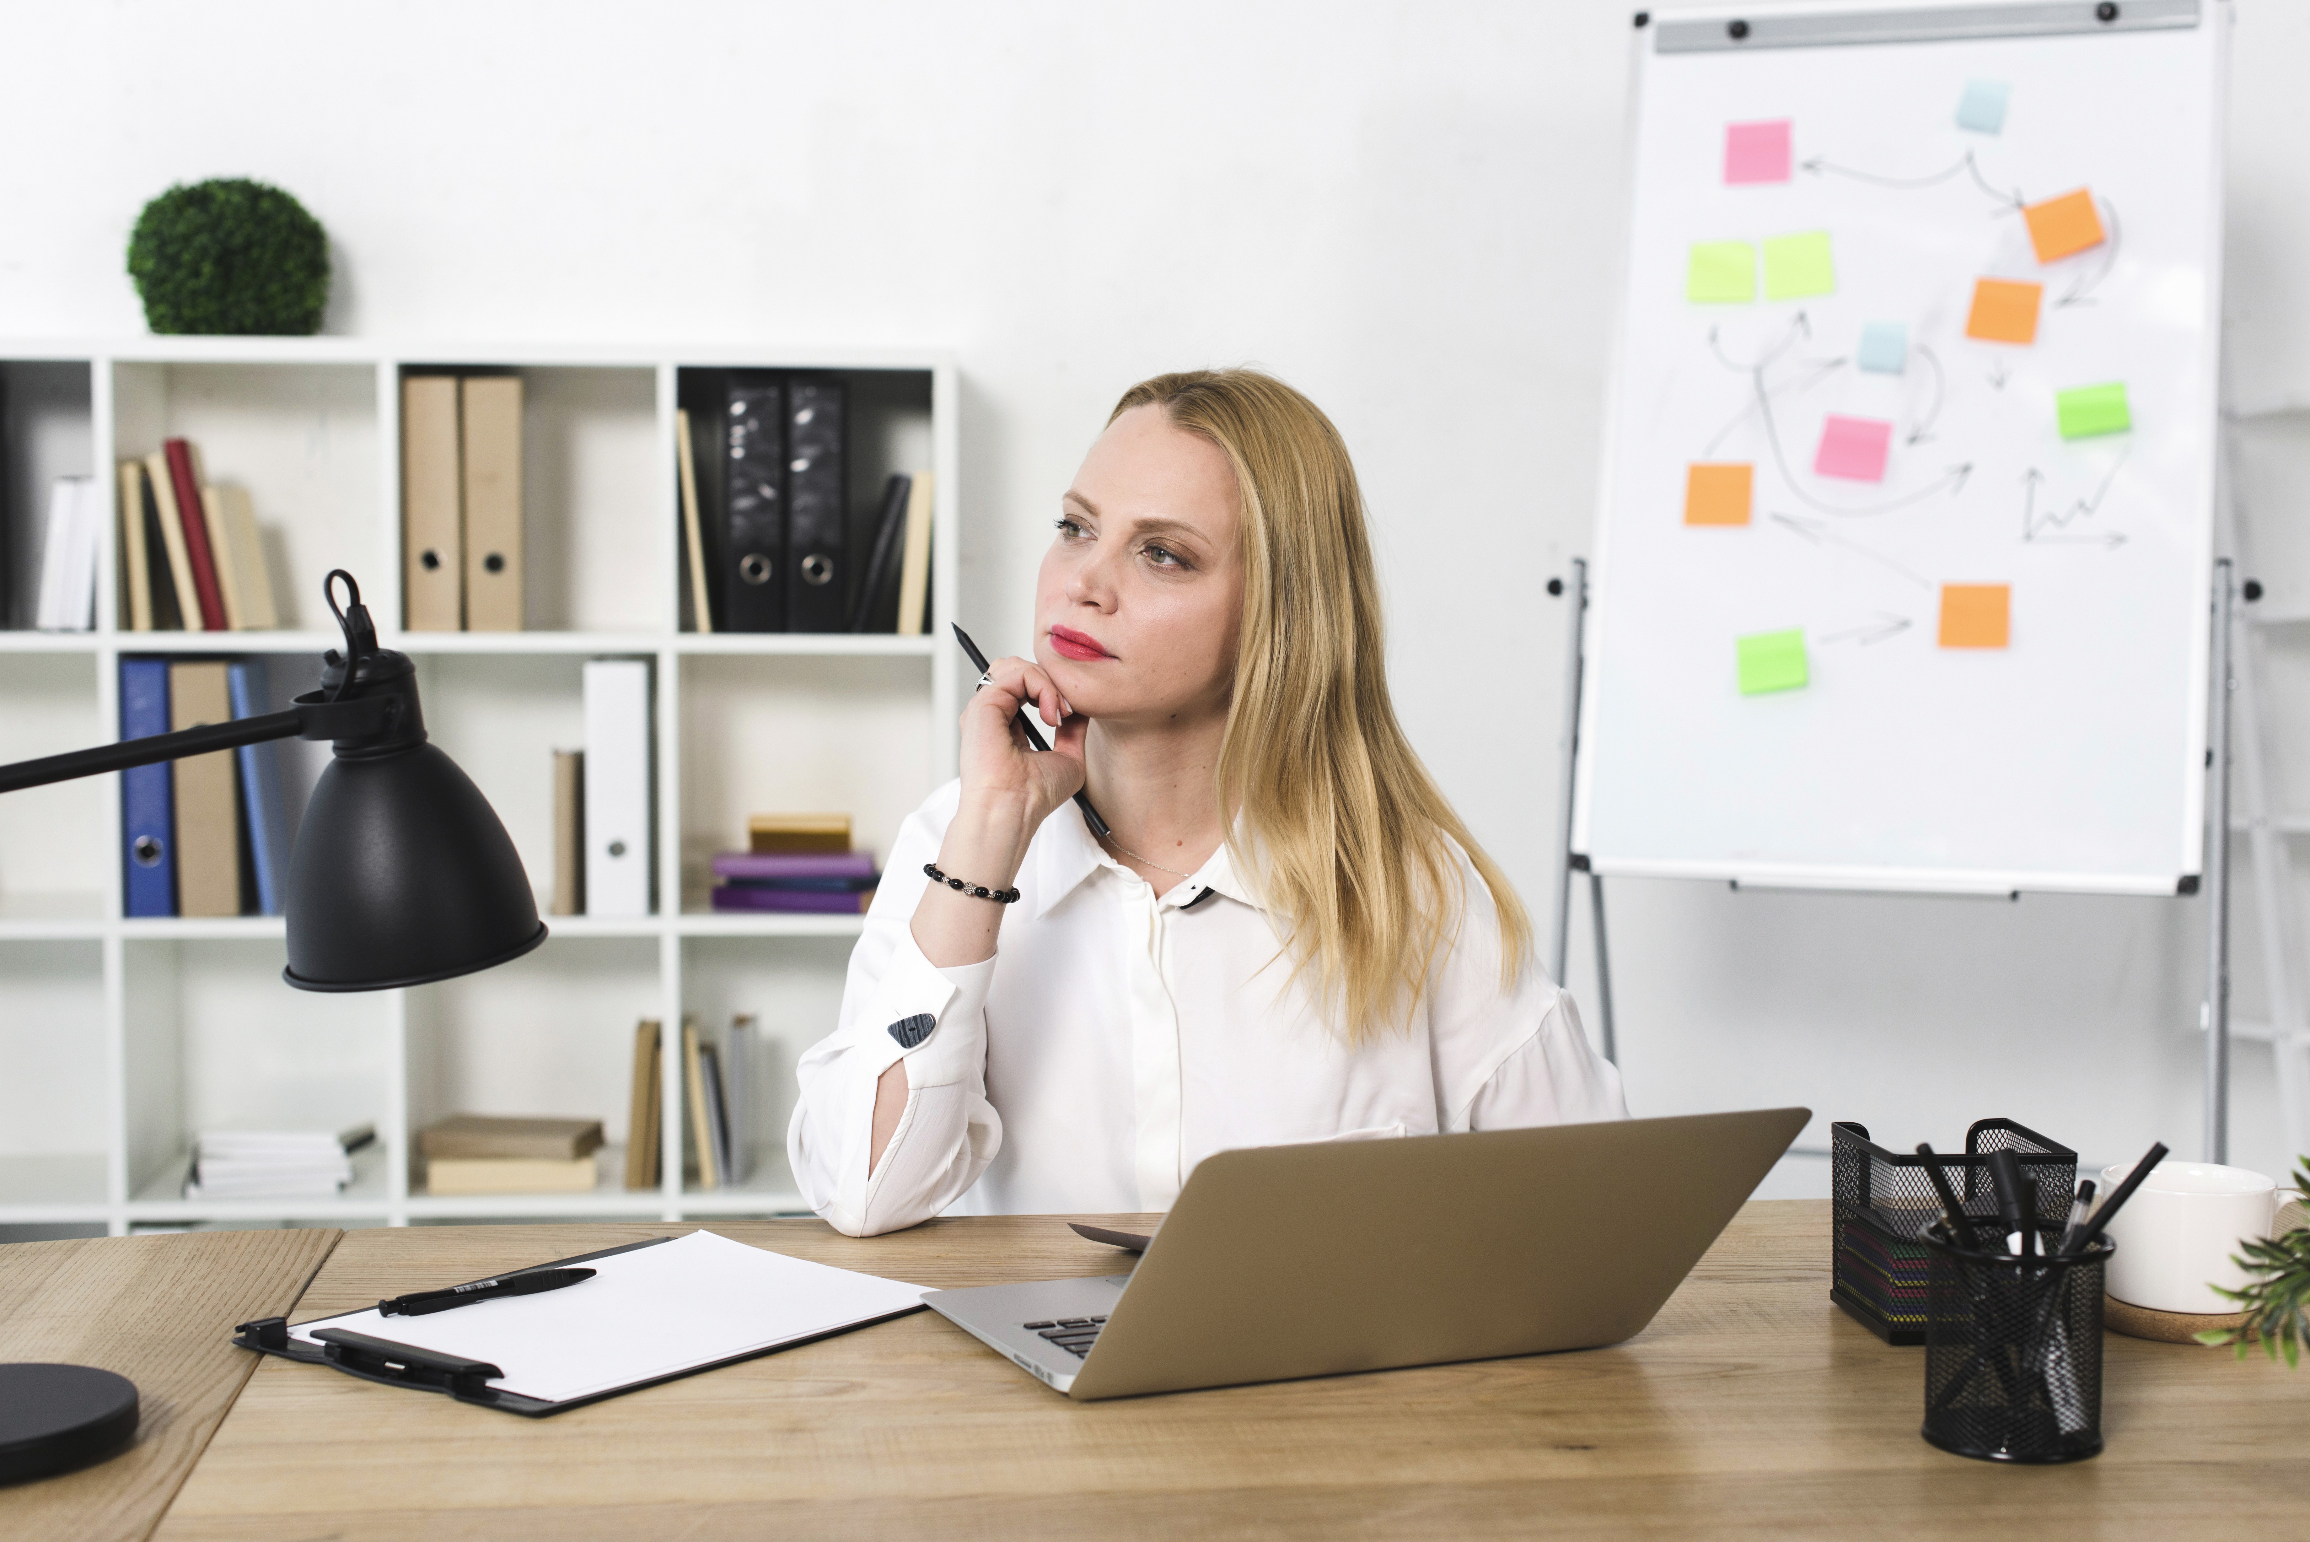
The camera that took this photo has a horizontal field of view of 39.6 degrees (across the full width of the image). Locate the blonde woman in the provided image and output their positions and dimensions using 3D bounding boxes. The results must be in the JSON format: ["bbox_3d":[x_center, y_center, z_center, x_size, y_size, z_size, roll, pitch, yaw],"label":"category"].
[{"bbox_3d":[0.033,0.371,2.098,0.530,1.260,0.660,2,5,15],"label":"blonde woman"}]

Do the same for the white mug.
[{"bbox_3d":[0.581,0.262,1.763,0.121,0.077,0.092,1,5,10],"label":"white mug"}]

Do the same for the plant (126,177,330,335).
[{"bbox_3d":[-1.185,-0.653,4.100,0.258,0.212,0.250,0,5,-6],"label":"plant"}]

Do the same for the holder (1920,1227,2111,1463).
[{"bbox_3d":[0.414,0.274,1.545,0.090,0.098,0.090,0,5,0],"label":"holder"}]

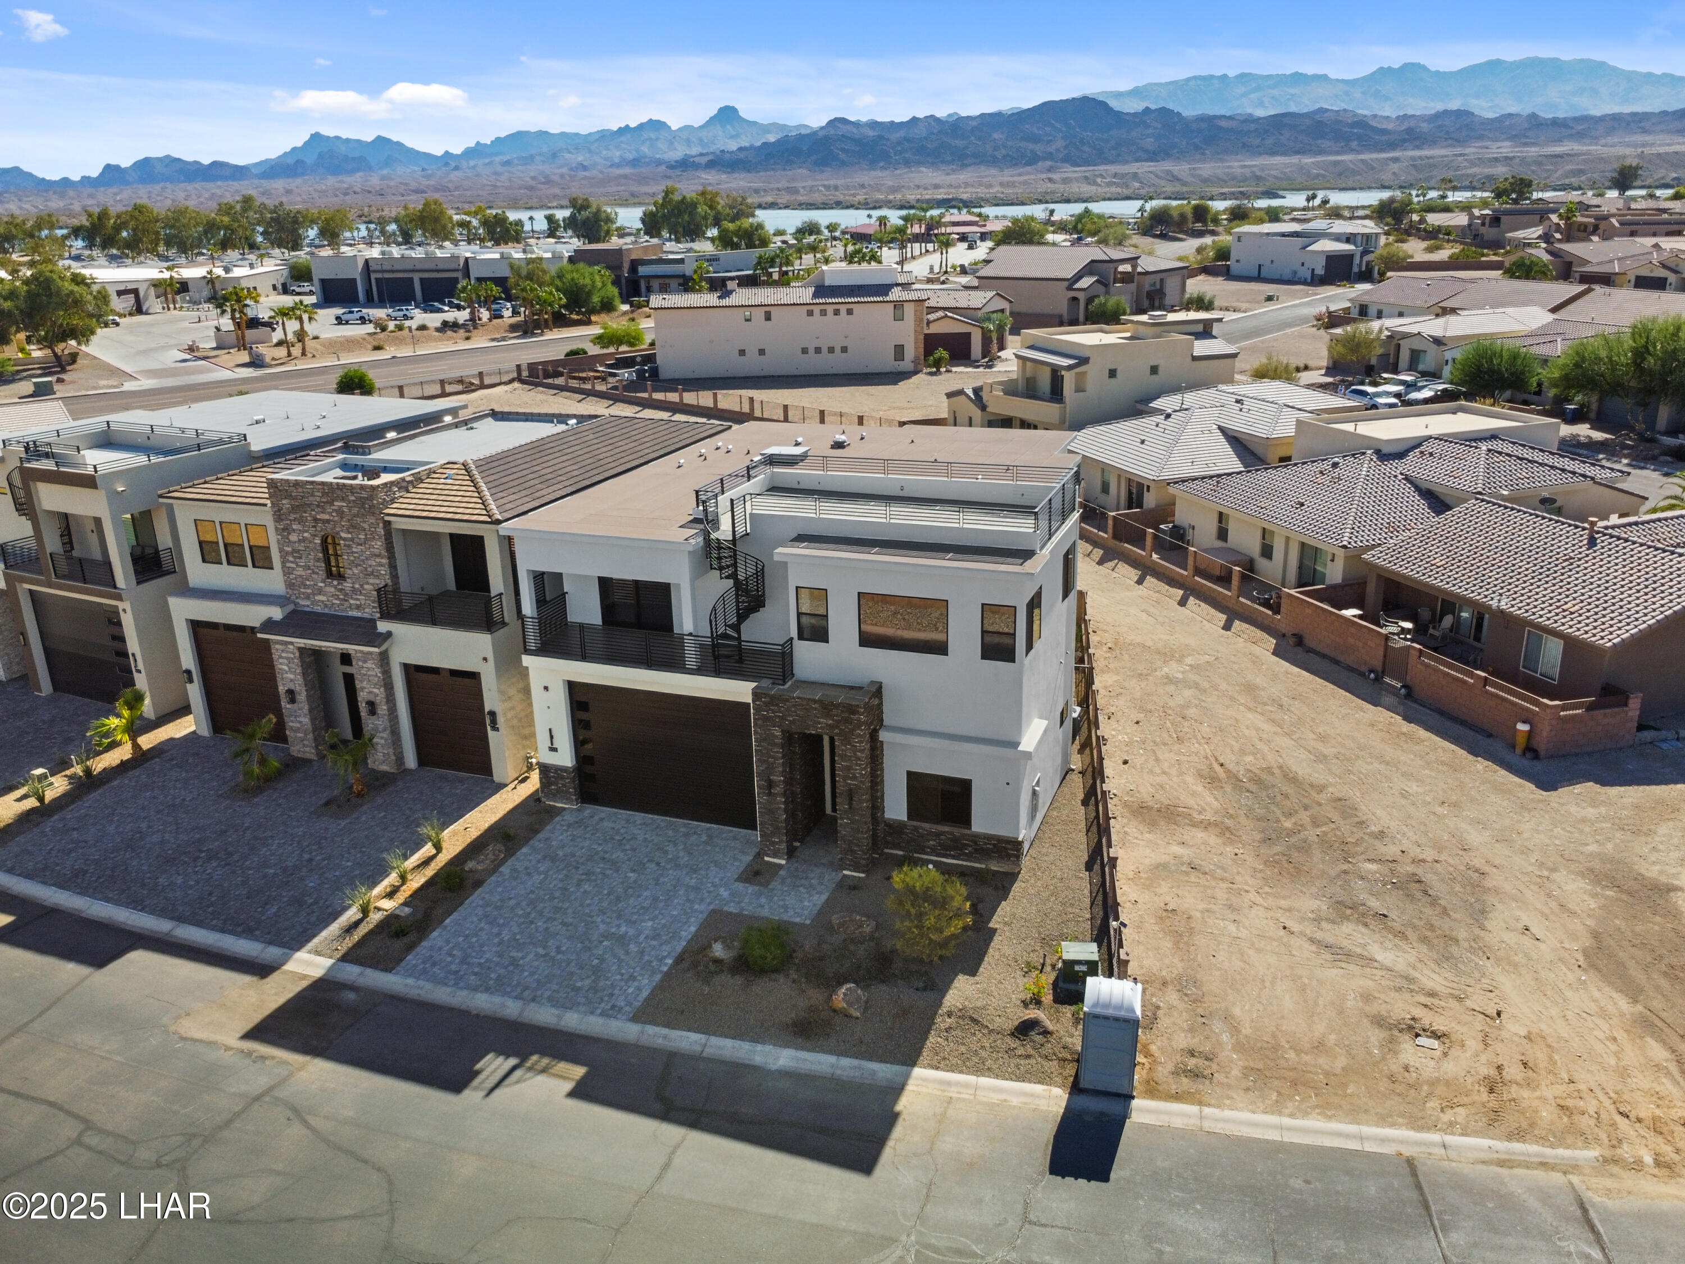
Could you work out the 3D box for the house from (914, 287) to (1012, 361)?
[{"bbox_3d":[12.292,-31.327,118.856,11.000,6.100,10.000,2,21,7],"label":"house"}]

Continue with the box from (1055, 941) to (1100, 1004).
[{"bbox_3d":[5.687,7.882,27.871,0.920,0.760,0.860,1,20,7],"label":"box"}]

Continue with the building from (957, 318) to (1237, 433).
[{"bbox_3d":[18.956,-20.817,93.413,22.000,7.400,13.000,-10,21,-23],"label":"building"}]

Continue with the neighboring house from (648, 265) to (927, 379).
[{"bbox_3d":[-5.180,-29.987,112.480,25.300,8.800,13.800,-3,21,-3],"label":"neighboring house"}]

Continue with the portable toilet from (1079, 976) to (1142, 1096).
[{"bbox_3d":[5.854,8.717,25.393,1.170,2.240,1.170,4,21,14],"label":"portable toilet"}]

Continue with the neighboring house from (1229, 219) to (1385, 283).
[{"bbox_3d":[75.293,-62.566,191.283,13.000,8.800,22.500,-9,22,-19],"label":"neighboring house"}]

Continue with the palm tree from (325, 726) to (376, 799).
[{"bbox_3d":[-15.527,4.111,36.748,1.700,2.250,1.700,6,21,19],"label":"palm tree"}]

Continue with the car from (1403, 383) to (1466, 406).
[{"bbox_3d":[49.546,-19.764,97.500,4.750,1.460,1.880,-8,21,-18],"label":"car"}]

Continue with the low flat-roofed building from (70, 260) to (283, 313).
[{"bbox_3d":[-119.268,-59.314,202.289,32.000,4.800,35.000,1,21,5],"label":"low flat-roofed building"}]

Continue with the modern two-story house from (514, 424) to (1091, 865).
[{"bbox_3d":[0.551,-1.547,40.477,16.000,10.000,20.600,5,21,18],"label":"modern two-story house"}]

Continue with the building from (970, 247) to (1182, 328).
[{"bbox_3d":[33.769,-49.217,165.260,24.000,9.000,25.000,8,21,23],"label":"building"}]

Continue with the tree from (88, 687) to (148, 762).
[{"bbox_3d":[-25.399,3.229,41.021,2.000,2.500,1.800,-15,24,-31],"label":"tree"}]

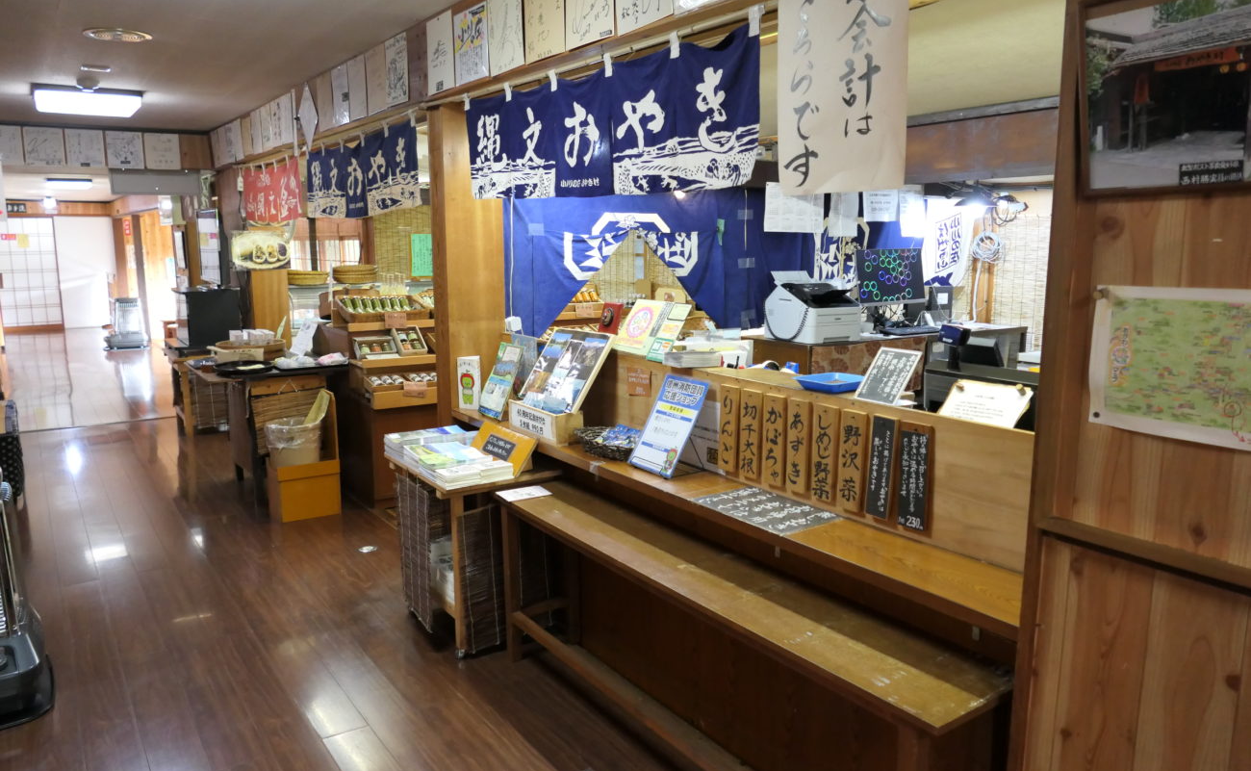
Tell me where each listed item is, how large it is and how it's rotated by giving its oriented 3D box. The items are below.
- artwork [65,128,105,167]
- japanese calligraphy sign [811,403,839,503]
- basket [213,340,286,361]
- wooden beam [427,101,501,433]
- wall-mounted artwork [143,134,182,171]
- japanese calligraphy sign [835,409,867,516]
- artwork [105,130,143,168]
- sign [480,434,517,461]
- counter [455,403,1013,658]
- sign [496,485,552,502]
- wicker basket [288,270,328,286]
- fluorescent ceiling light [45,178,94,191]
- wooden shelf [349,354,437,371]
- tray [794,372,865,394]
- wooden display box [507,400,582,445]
[{"bbox_3d":[-4.054,-1.785,6.521,0.243,0.266,0.018,-7,12,-34],"label":"artwork"},{"bbox_3d":[0.517,0.176,2.244,0.018,0.252,0.078,-7,12,-34],"label":"japanese calligraphy sign"},{"bbox_3d":[-2.252,-0.198,5.244,0.388,0.114,0.388,-7,12,-34],"label":"basket"},{"bbox_3d":[-0.646,-0.131,3.675,0.254,1.985,0.149,-7,12,-34],"label":"wooden beam"},{"bbox_3d":[-3.626,-1.832,6.817,0.243,0.270,0.018,-7,12,-34],"label":"wall-mounted artwork"},{"bbox_3d":[0.569,0.188,2.157,0.020,0.253,0.074,-7,12,-34],"label":"japanese calligraphy sign"},{"bbox_3d":[-3.838,-1.804,6.671,0.243,0.272,0.018,-7,12,-34],"label":"artwork"},{"bbox_3d":[-0.458,0.227,3.158,0.174,0.066,0.008,11,-20,49],"label":"sign"},{"bbox_3d":[0.105,0.277,2.676,0.250,0.035,2.500,-7,12,-34],"label":"counter"},{"bbox_3d":[-0.342,0.368,2.968,0.165,0.004,0.112,-6,11,-29],"label":"sign"},{"bbox_3d":[-2.584,-0.868,7.013,0.373,0.100,0.373,-7,12,-34],"label":"wicker basket"},{"bbox_3d":[-5.388,-1.950,8.434,0.373,0.075,0.418,-7,12,-34],"label":"fluorescent ceiling light"},{"bbox_3d":[-1.226,-0.159,4.845,0.580,0.045,0.280,-7,12,-34],"label":"wooden shelf"},{"bbox_3d":[0.563,-0.005,2.317,0.183,0.031,0.153,-7,12,-34],"label":"tray"},{"bbox_3d":[-0.280,0.126,3.089,0.117,0.111,0.326,-7,12,-35],"label":"wooden display box"}]

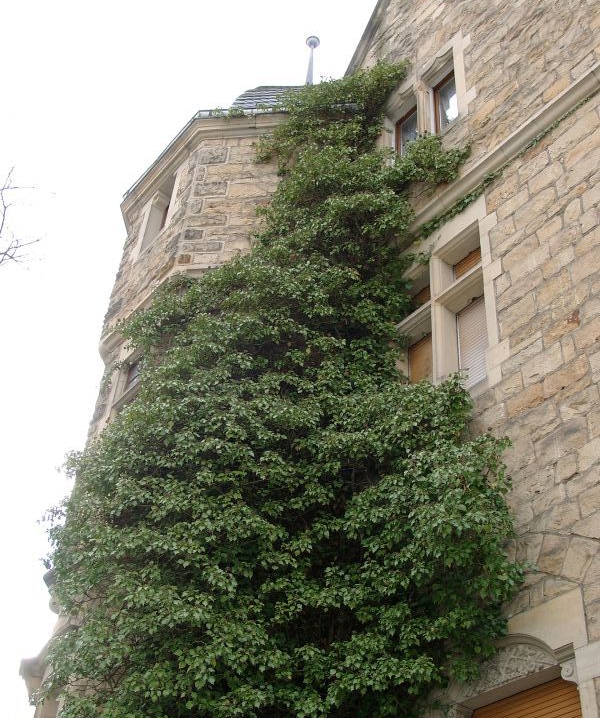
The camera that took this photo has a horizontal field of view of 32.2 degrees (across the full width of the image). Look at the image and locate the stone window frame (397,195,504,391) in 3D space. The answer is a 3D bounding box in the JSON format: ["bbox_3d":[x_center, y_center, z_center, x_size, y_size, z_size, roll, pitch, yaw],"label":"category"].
[{"bbox_3d":[1.411,-0.299,10.113,0.300,2.449,1.675,29,-47,-26],"label":"stone window frame"}]

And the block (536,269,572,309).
[{"bbox_3d":[2.214,-0.565,8.831,0.190,0.228,0.366,29,-47,-26],"label":"block"}]

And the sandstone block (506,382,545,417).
[{"bbox_3d":[1.894,0.377,8.459,0.190,0.172,0.384,29,-47,-26],"label":"sandstone block"}]

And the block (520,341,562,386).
[{"bbox_3d":[2.038,0.087,8.494,0.190,0.221,0.426,29,-47,-26],"label":"block"}]

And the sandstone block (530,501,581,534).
[{"bbox_3d":[1.917,1.227,7.575,0.190,0.254,0.469,29,-47,-26],"label":"sandstone block"}]

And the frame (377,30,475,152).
[{"bbox_3d":[1.499,-2.887,12.485,0.260,1.654,1.723,29,-47,-26],"label":"frame"}]

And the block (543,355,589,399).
[{"bbox_3d":[2.149,0.175,8.210,0.190,0.196,0.445,29,-47,-26],"label":"block"}]

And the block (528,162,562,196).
[{"bbox_3d":[2.338,-1.632,9.673,0.190,0.210,0.390,29,-47,-26],"label":"block"}]

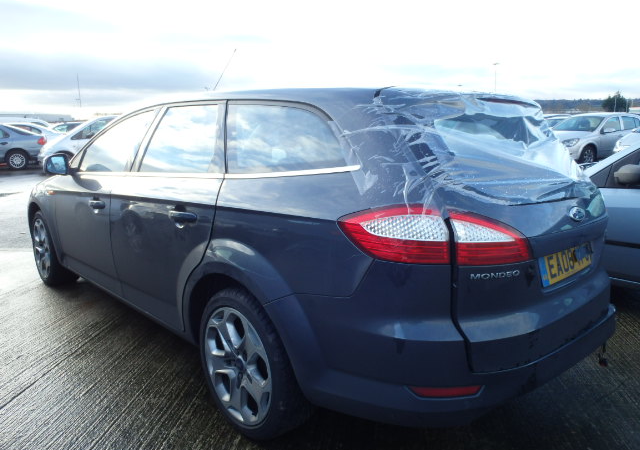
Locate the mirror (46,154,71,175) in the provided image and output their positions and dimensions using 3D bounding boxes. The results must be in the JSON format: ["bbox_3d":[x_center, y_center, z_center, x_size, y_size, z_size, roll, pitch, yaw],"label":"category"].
[{"bbox_3d":[-1.755,-0.407,3.461,0.190,0.155,0.115,-10,15,-42],"label":"mirror"}]

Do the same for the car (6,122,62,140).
[{"bbox_3d":[-11.294,-2.921,18.313,4.450,1.440,1.740,-5,12,-26],"label":"car"}]

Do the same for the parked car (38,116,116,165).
[{"bbox_3d":[-5.542,-2.179,14.165,4.100,1.550,1.720,-5,12,-26],"label":"parked car"}]

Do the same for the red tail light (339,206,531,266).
[{"bbox_3d":[0.369,0.020,1.639,0.590,0.180,0.180,-2,11,-12],"label":"red tail light"}]

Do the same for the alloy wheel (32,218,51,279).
[{"bbox_3d":[-2.202,0.187,4.291,0.190,0.490,0.490,-10,15,-42],"label":"alloy wheel"}]

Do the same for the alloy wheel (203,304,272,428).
[{"bbox_3d":[-0.284,0.585,2.221,0.190,0.490,0.490,-10,15,-42],"label":"alloy wheel"}]

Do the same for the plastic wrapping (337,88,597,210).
[{"bbox_3d":[0.702,-0.328,2.096,1.520,0.460,0.620,-10,15,-42],"label":"plastic wrapping"}]

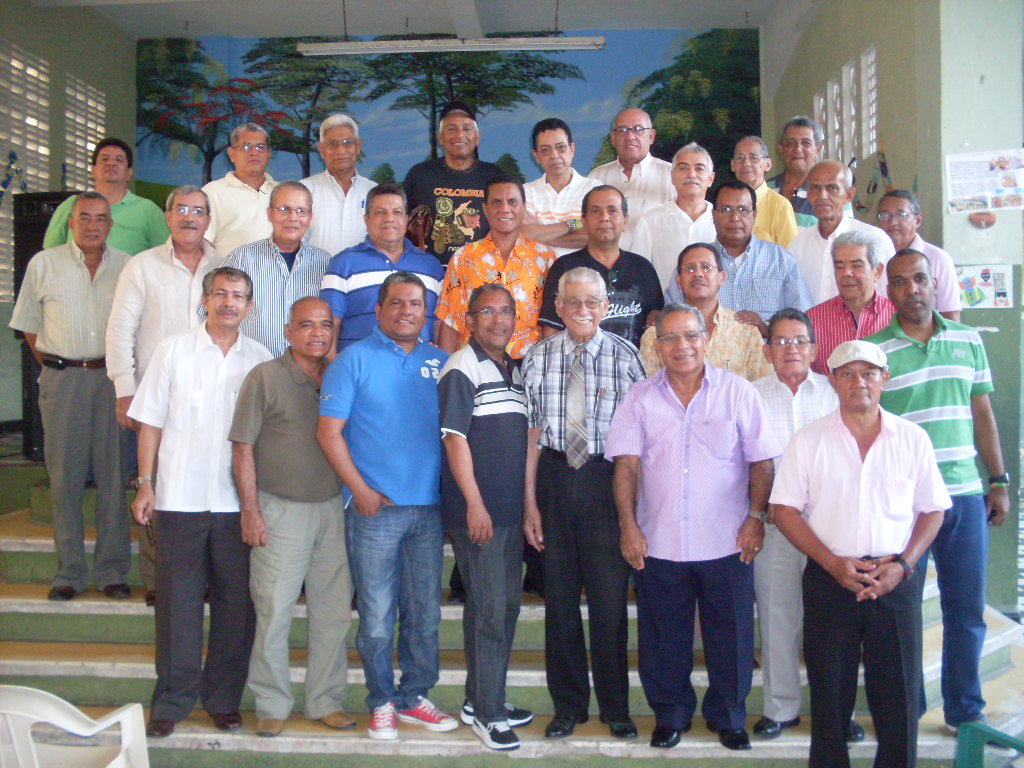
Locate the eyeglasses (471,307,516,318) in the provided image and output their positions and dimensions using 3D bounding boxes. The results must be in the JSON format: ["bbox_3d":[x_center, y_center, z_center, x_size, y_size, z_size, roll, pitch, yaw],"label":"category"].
[{"bbox_3d":[-0.076,-0.253,3.970,0.140,0.043,0.140,0,1,-17],"label":"eyeglasses"}]

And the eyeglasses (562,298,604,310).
[{"bbox_3d":[0.255,-0.287,4.060,0.145,0.043,0.130,0,2,0],"label":"eyeglasses"}]

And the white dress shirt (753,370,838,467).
[{"bbox_3d":[1.034,0.239,4.100,0.480,0.620,0.280,0,1,10],"label":"white dress shirt"}]

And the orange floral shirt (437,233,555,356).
[{"bbox_3d":[-0.044,-0.372,4.720,0.520,0.540,0.280,0,2,-3],"label":"orange floral shirt"}]

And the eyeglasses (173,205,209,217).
[{"bbox_3d":[-1.334,-0.718,4.650,0.140,0.043,0.140,0,1,-15],"label":"eyeglasses"}]

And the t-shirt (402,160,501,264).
[{"bbox_3d":[-0.251,-0.777,5.280,0.510,0.600,0.270,0,2,-3],"label":"t-shirt"}]

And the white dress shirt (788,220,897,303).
[{"bbox_3d":[1.442,-0.438,4.950,0.480,0.600,0.270,1,2,19],"label":"white dress shirt"}]

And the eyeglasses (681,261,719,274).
[{"bbox_3d":[0.727,-0.452,4.360,0.140,0.045,0.140,0,-5,9],"label":"eyeglasses"}]

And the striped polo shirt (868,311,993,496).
[{"bbox_3d":[1.523,0.075,4.120,0.480,0.680,0.280,0,2,13],"label":"striped polo shirt"}]

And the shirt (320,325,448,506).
[{"bbox_3d":[-0.463,0.117,4.180,0.530,0.680,0.310,-1,1,-14],"label":"shirt"}]

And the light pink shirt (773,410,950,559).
[{"bbox_3d":[1.150,0.333,3.720,0.580,0.540,0.300,0,1,13],"label":"light pink shirt"}]

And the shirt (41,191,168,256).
[{"bbox_3d":[-1.905,-0.590,5.280,0.590,0.660,0.300,-1,1,-14],"label":"shirt"}]

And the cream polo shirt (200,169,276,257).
[{"bbox_3d":[-1.219,-0.702,5.280,0.470,0.600,0.260,0,2,-10],"label":"cream polo shirt"}]

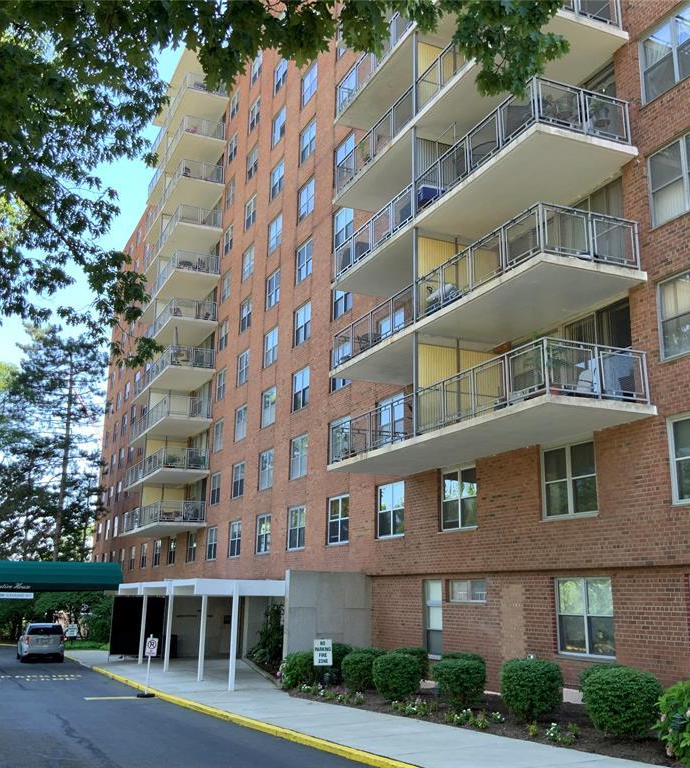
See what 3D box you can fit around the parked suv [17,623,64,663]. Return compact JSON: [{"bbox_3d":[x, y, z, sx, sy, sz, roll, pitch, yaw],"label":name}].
[{"bbox_3d":[-14.588,12.283,41.063,1.820,1.690,4.620,7,-15,-23],"label":"parked suv"}]

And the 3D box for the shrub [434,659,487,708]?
[{"bbox_3d":[2.349,6.103,17.610,1.050,0.980,1.050,1,-14,0],"label":"shrub"}]

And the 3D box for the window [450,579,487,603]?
[{"bbox_3d":[3.078,5.212,21.520,0.150,0.550,1.710,7,-15,-23],"label":"window"}]

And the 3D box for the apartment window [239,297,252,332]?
[{"bbox_3d":[-4.715,-3.323,41.041,0.150,1.560,1.660,7,-15,-24],"label":"apartment window"}]

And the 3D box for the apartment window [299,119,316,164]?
[{"bbox_3d":[-1.499,-9.982,35.465,0.130,1.502,1.657,7,-15,-23],"label":"apartment window"}]

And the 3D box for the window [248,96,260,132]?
[{"bbox_3d":[-4.553,-13.603,43.623,0.150,1.560,1.660,7,-15,-24],"label":"window"}]

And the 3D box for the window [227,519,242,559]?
[{"bbox_3d":[-4.873,6.935,38.303,0.130,1.502,1.657,7,-15,-23],"label":"window"}]

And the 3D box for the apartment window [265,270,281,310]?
[{"bbox_3d":[-3.119,-4.096,37.681,0.140,1.500,1.720,7,-15,-24],"label":"apartment window"}]

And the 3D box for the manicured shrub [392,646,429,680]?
[{"bbox_3d":[1.608,7.137,21.384,1.020,1.020,1.020,1,-14,0],"label":"manicured shrub"}]

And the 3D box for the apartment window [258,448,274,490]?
[{"bbox_3d":[-3.249,3.588,35.825,0.150,1.560,1.660,7,-15,-24],"label":"apartment window"}]

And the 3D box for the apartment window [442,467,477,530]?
[{"bbox_3d":[2.920,2.939,21.711,0.140,1.510,1.710,7,-15,-24],"label":"apartment window"}]

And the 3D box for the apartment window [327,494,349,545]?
[{"bbox_3d":[-0.187,4.515,28.286,0.130,1.502,1.657,7,-15,-23],"label":"apartment window"}]

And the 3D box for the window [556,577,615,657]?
[{"bbox_3d":[4.979,4.823,17.804,0.150,1.556,1.797,7,-15,-24],"label":"window"}]

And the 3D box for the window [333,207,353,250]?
[{"bbox_3d":[-0.024,-5.685,31.108,0.140,1.500,1.720,7,-15,-24],"label":"window"}]

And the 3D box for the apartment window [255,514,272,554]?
[{"bbox_3d":[-3.247,6.087,34.833,0.140,1.510,1.710,7,-15,-24],"label":"apartment window"}]

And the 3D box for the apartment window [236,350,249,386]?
[{"bbox_3d":[-4.743,-0.720,40.213,0.130,1.502,1.657,7,-15,-23],"label":"apartment window"}]

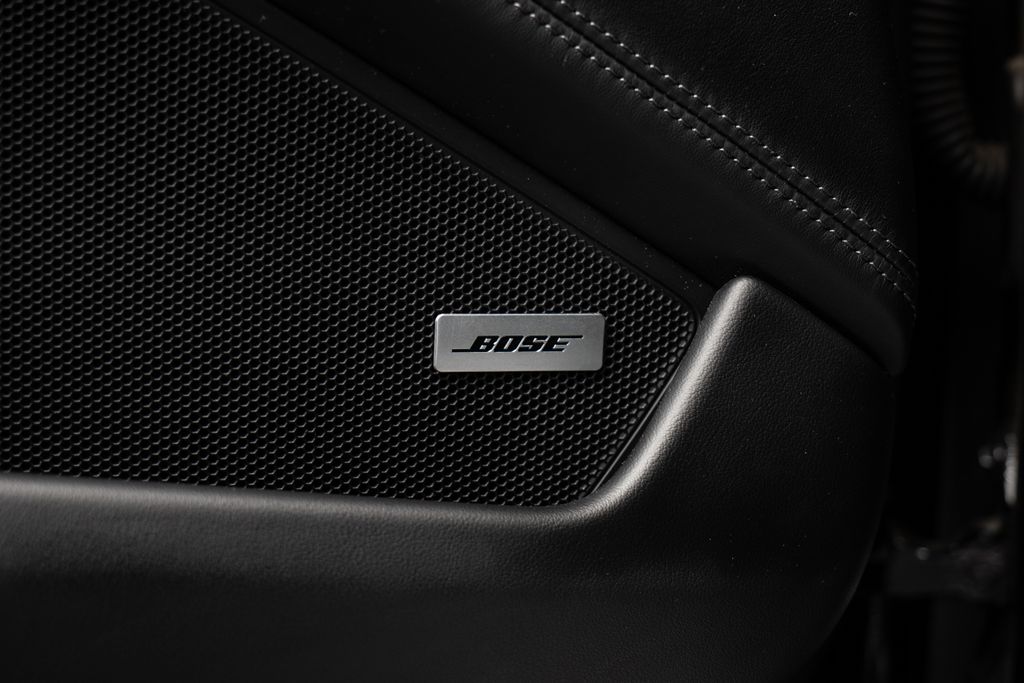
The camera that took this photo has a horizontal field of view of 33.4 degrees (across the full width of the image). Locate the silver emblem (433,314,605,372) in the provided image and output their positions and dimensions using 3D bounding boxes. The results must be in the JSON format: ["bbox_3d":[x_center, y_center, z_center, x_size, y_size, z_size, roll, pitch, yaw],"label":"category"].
[{"bbox_3d":[0.002,0.000,0.446,0.045,0.015,0.002,0,13,-11],"label":"silver emblem"}]

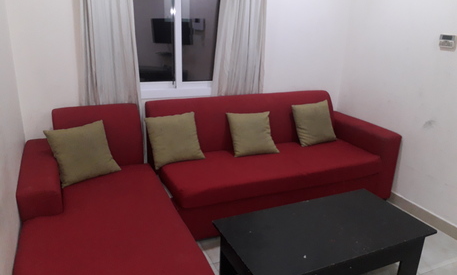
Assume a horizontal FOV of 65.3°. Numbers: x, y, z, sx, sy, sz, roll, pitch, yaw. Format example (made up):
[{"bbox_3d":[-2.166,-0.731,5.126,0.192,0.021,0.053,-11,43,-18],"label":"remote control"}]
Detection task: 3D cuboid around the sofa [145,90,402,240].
[{"bbox_3d":[0.381,0.139,2.956,1.940,0.850,0.790,-6,21,-23],"label":"sofa"}]

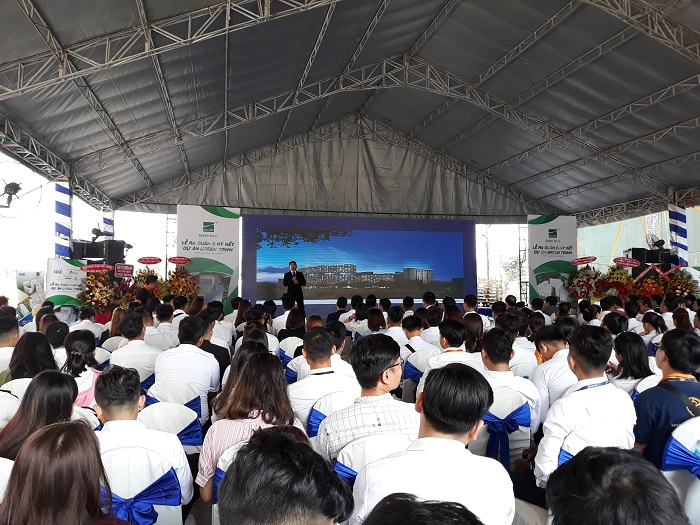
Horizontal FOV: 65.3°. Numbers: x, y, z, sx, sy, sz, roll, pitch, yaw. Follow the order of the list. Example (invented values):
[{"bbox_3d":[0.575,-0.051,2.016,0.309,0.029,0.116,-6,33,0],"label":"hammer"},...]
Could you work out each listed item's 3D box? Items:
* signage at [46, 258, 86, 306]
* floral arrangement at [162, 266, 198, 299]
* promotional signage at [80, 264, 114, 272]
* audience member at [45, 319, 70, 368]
[{"bbox_3d":[-6.037,0.964,11.659,0.750,2.060,0.060,1,-3,-26],"label":"signage"},{"bbox_3d":[-3.703,0.484,12.000,0.780,0.820,0.480,0,-3,-10],"label":"floral arrangement"},{"bbox_3d":[-5.272,0.125,11.400,0.690,0.170,0.040,0,-3,-12],"label":"promotional signage"},{"bbox_3d":[-2.287,1.068,4.370,0.480,1.220,0.720,0,-2,-13],"label":"audience member"}]

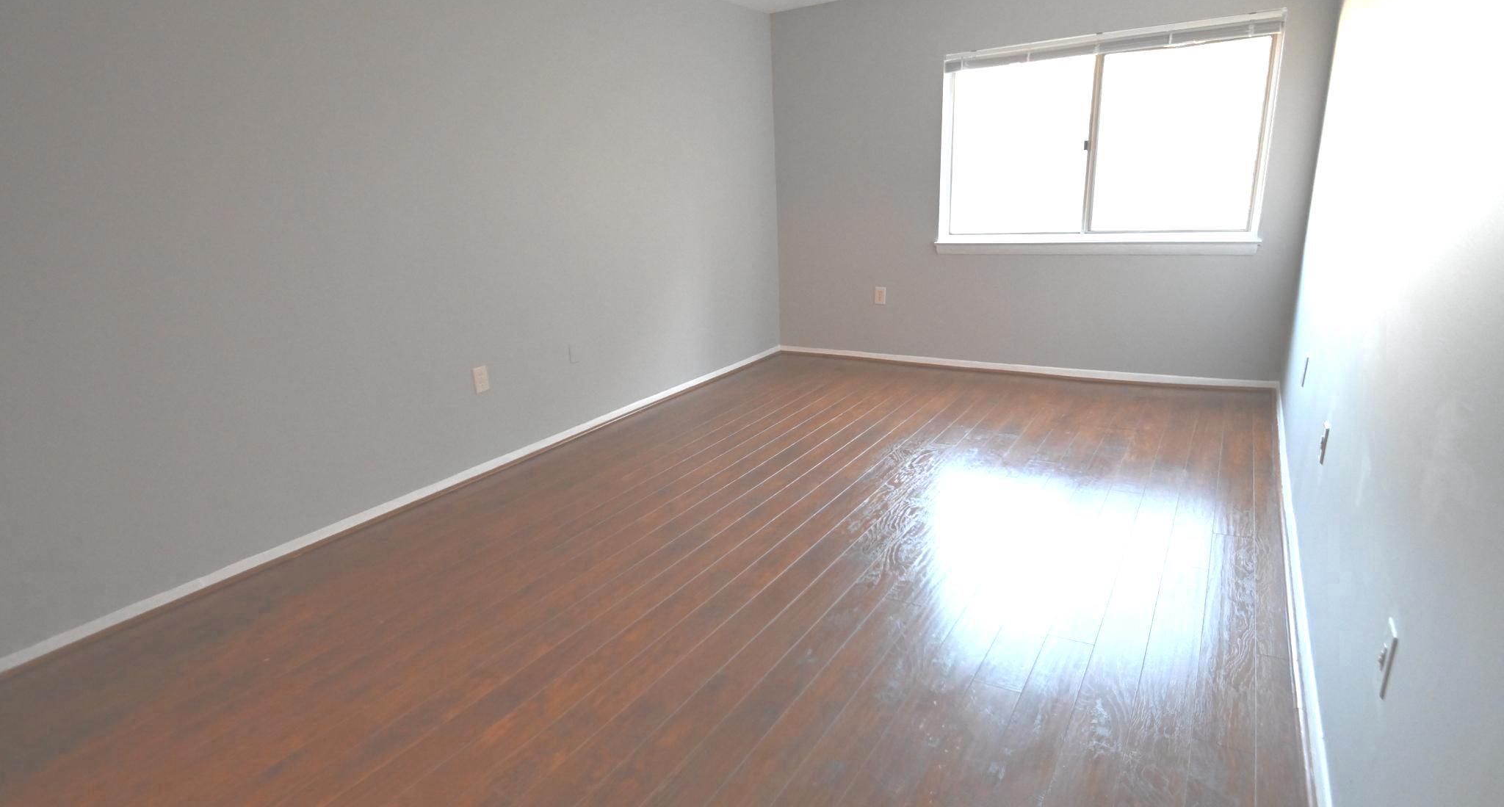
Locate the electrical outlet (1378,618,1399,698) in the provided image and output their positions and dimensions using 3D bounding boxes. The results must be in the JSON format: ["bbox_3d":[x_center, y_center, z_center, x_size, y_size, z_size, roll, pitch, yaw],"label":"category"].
[{"bbox_3d":[1.050,0.421,1.185,0.016,0.114,0.072,8,20,32],"label":"electrical outlet"}]

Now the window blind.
[{"bbox_3d":[1.956,-2.038,4.037,1.743,0.100,0.045,7,20,30],"label":"window blind"}]

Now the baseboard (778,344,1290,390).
[{"bbox_3d":[1.619,-0.265,4.876,3.249,0.058,0.015,7,20,30],"label":"baseboard"}]

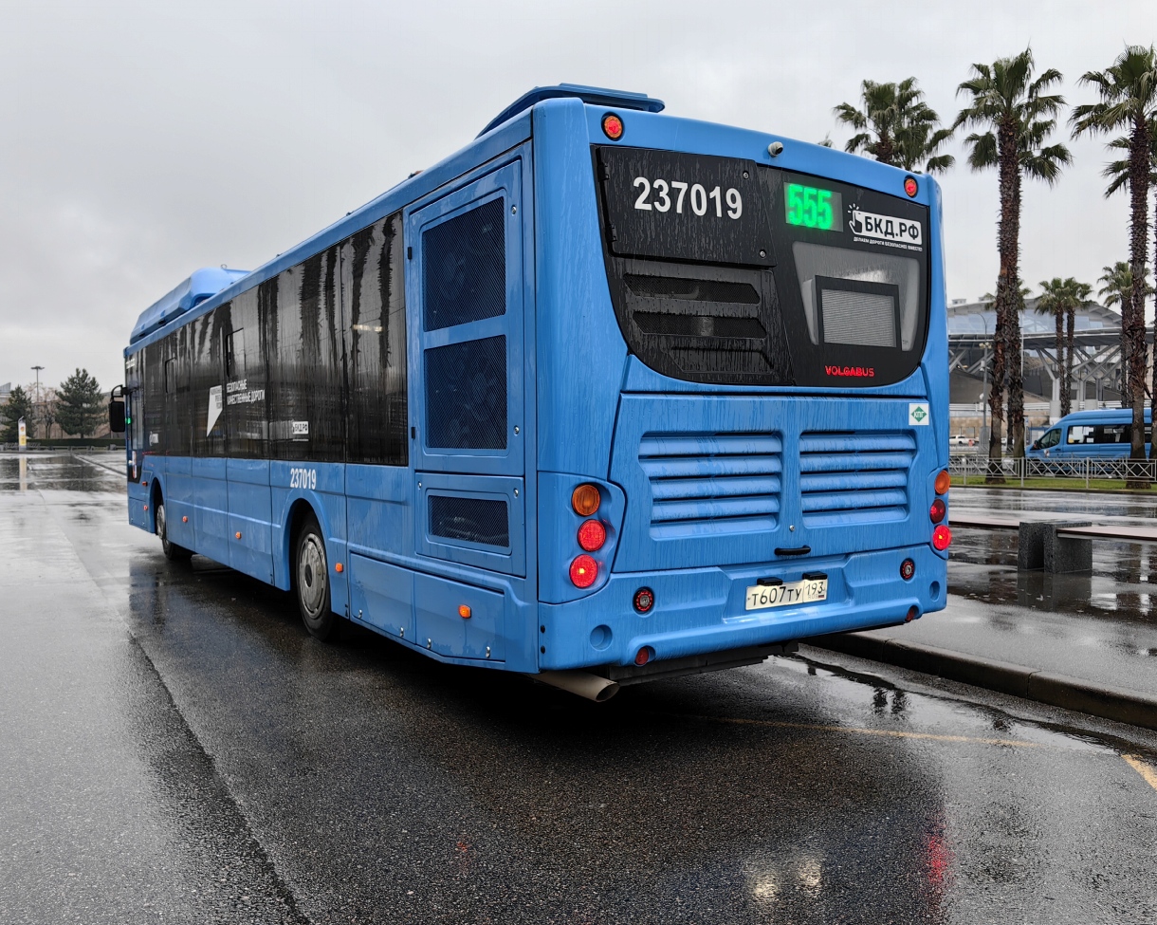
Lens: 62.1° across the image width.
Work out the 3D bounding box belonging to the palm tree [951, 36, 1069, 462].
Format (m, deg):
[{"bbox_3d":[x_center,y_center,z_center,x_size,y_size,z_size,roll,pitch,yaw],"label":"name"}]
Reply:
[{"bbox_3d":[13.537,-6.112,30.000,3.650,13.590,3.650,0,1,24],"label":"palm tree"}]

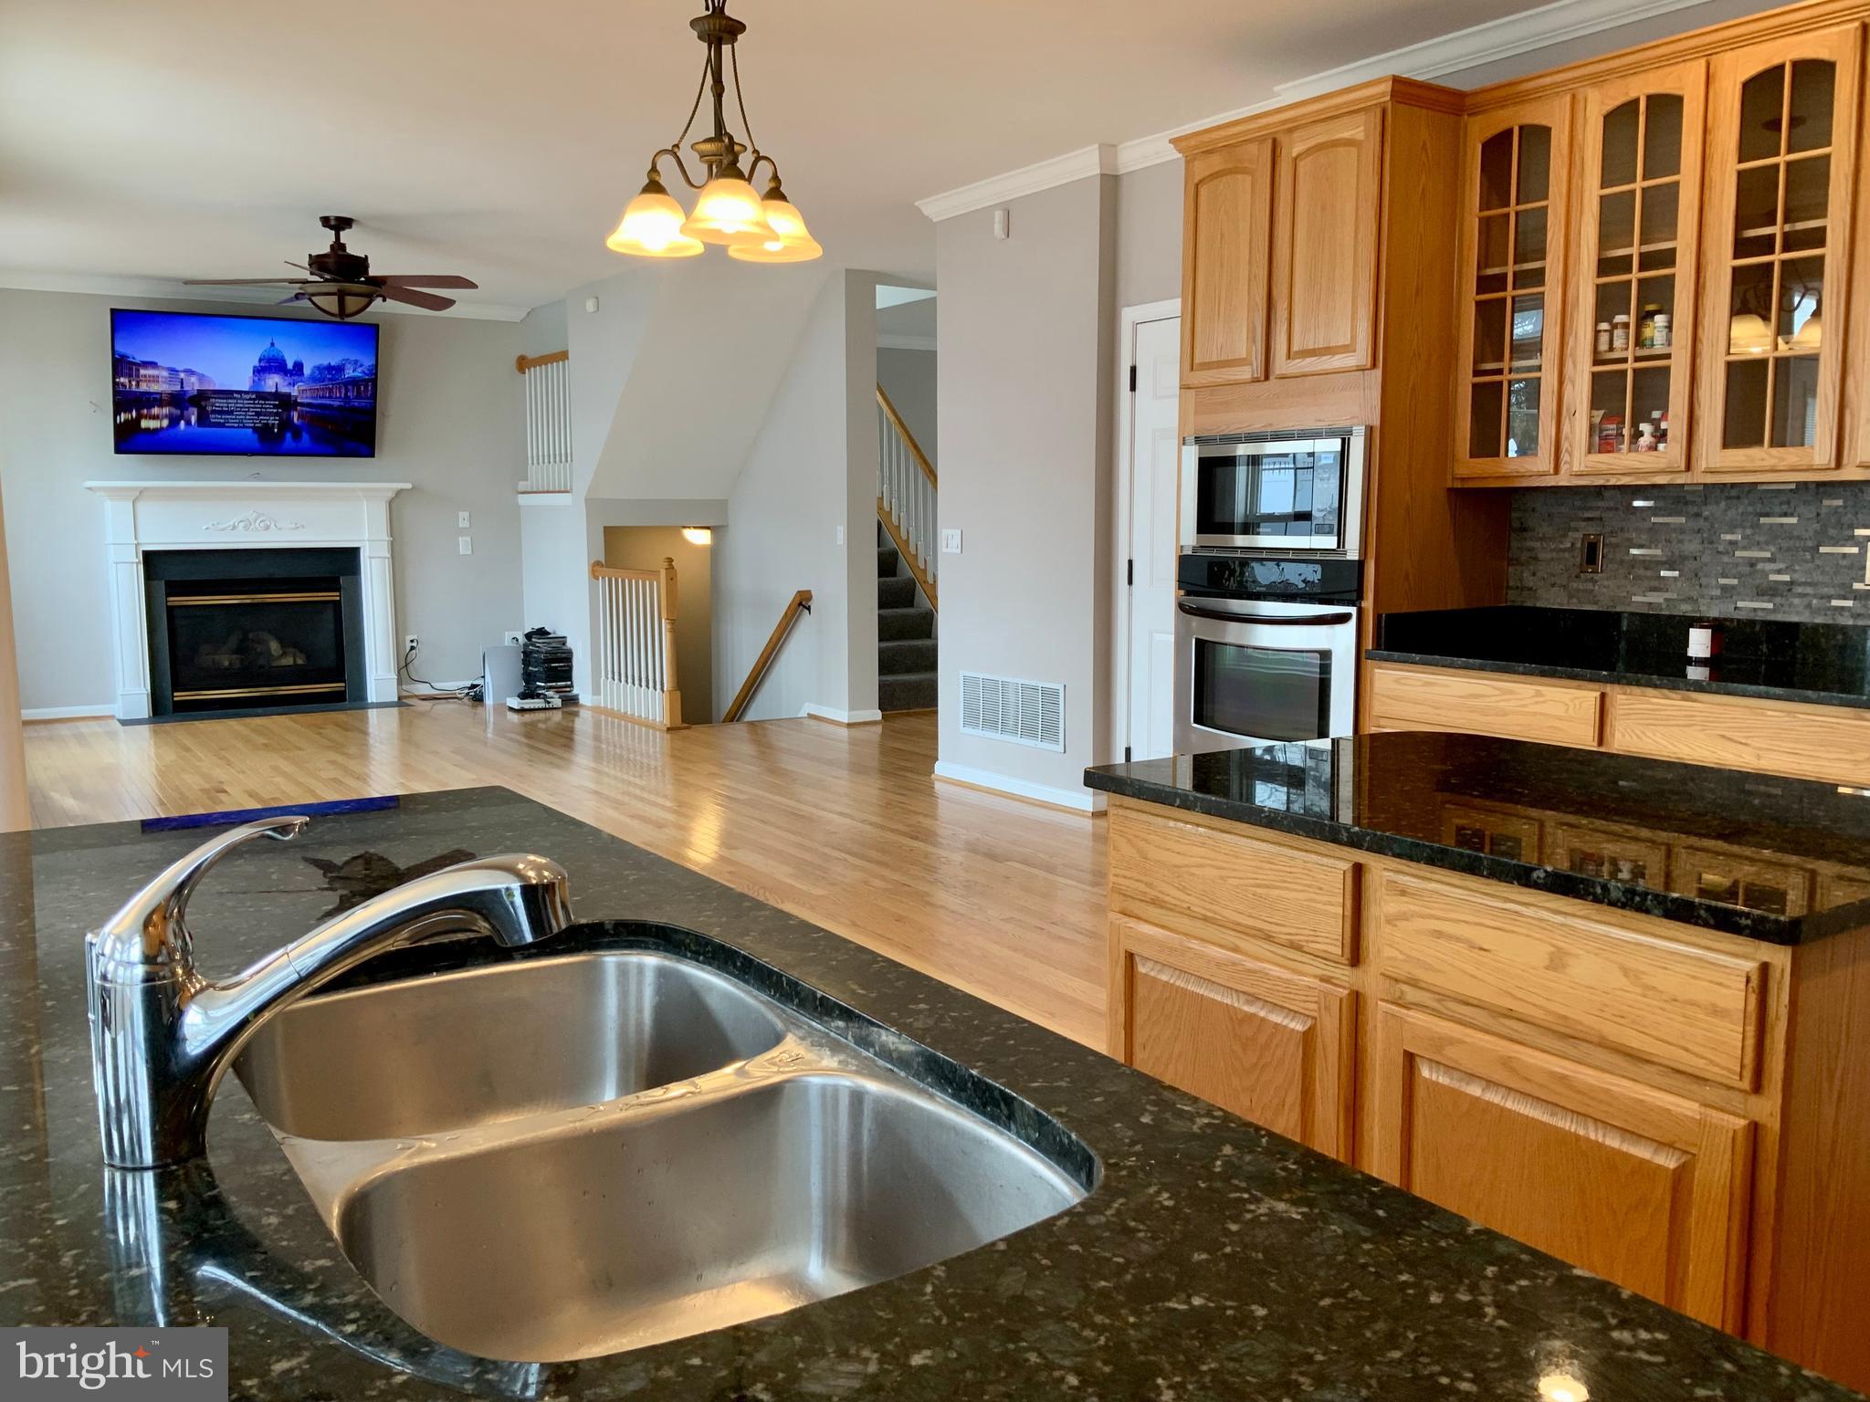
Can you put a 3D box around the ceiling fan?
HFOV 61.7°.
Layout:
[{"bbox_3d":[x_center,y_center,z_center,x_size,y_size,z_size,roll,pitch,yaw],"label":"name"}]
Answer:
[{"bbox_3d":[-2.875,-2.088,7.551,1.370,0.490,1.370,-5,8,-33],"label":"ceiling fan"}]

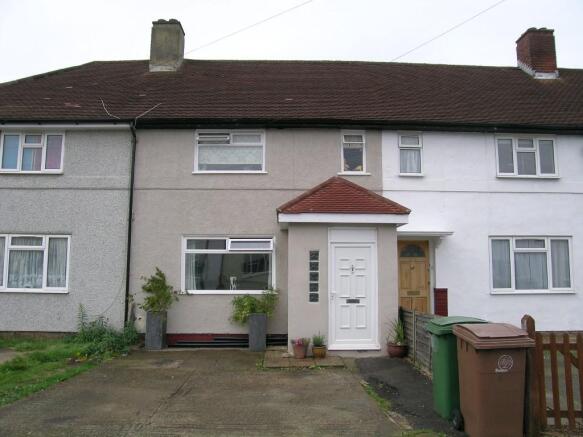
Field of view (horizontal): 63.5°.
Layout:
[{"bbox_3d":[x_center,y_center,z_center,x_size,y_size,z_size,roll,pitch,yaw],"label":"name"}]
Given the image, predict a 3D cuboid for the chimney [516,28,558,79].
[{"bbox_3d":[7.143,-4.663,13.787,0.749,1.457,0.730,0,-6,-1],"label":"chimney"}]

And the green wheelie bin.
[{"bbox_3d":[2.043,1.744,5.660,0.740,1.080,0.590,0,-6,-1],"label":"green wheelie bin"}]

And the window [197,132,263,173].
[{"bbox_3d":[-1.368,-1.478,10.440,1.542,0.947,0.100,0,-6,-1],"label":"window"}]

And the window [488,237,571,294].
[{"bbox_3d":[5.330,1.038,10.557,1.825,1.242,0.100,0,-7,-2],"label":"window"}]

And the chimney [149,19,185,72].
[{"bbox_3d":[-3.583,-4.870,13.680,0.817,1.586,0.720,0,-7,-2],"label":"chimney"}]

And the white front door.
[{"bbox_3d":[1.202,1.510,9.224,0.957,2.076,0.100,0,-7,-2],"label":"white front door"}]

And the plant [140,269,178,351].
[{"bbox_3d":[-2.728,1.851,9.745,0.781,1.708,0.560,0,-6,-1],"label":"plant"}]

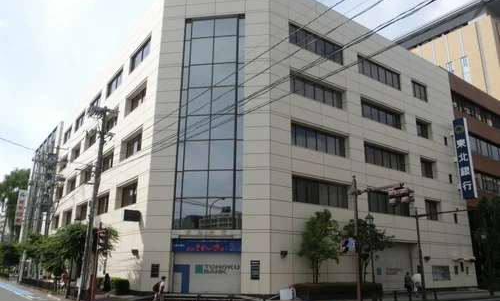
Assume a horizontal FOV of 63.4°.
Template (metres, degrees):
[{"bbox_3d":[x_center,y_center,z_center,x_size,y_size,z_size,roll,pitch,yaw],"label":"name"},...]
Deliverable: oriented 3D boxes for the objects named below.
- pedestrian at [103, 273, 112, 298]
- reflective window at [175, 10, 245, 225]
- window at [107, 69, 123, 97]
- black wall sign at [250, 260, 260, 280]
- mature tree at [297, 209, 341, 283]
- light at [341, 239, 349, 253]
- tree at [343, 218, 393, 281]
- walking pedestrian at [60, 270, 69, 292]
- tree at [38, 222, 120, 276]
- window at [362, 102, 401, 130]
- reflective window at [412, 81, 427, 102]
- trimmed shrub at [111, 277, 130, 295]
[{"bbox_3d":[-9.352,8.975,26.836,0.500,1.550,0.500,12,-20,-34],"label":"pedestrian"},{"bbox_3d":[-3.001,-2.744,31.543,5.150,17.600,0.350,-2,-16,8],"label":"reflective window"},{"bbox_3d":[-14.864,-7.315,44.693,0.300,1.850,5.200,12,-19,-33],"label":"window"},{"bbox_3d":[0.389,8.218,27.674,0.620,1.250,0.080,-2,-16,8],"label":"black wall sign"},{"bbox_3d":[4.478,6.616,26.392,2.600,5.324,2.400,1,-16,0],"label":"mature tree"},{"bbox_3d":[5.400,5.486,23.109,0.380,0.820,0.320,12,-20,-34],"label":"light"},{"bbox_3d":[8.237,7.478,28.719,3.100,5.044,2.800,12,-20,-34],"label":"tree"},{"bbox_3d":[-14.389,10.161,31.445,0.520,1.621,0.500,12,-20,-34],"label":"walking pedestrian"},{"bbox_3d":[-10.759,6.990,25.301,4.600,4.368,4.200,7,-17,-21],"label":"tree"},{"bbox_3d":[11.954,-3.113,36.853,6.100,1.800,0.200,12,-20,-34],"label":"window"},{"bbox_3d":[17.277,-5.966,41.292,2.600,1.950,0.200,12,-20,-34],"label":"reflective window"},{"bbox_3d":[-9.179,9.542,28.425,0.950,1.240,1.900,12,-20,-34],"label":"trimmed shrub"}]

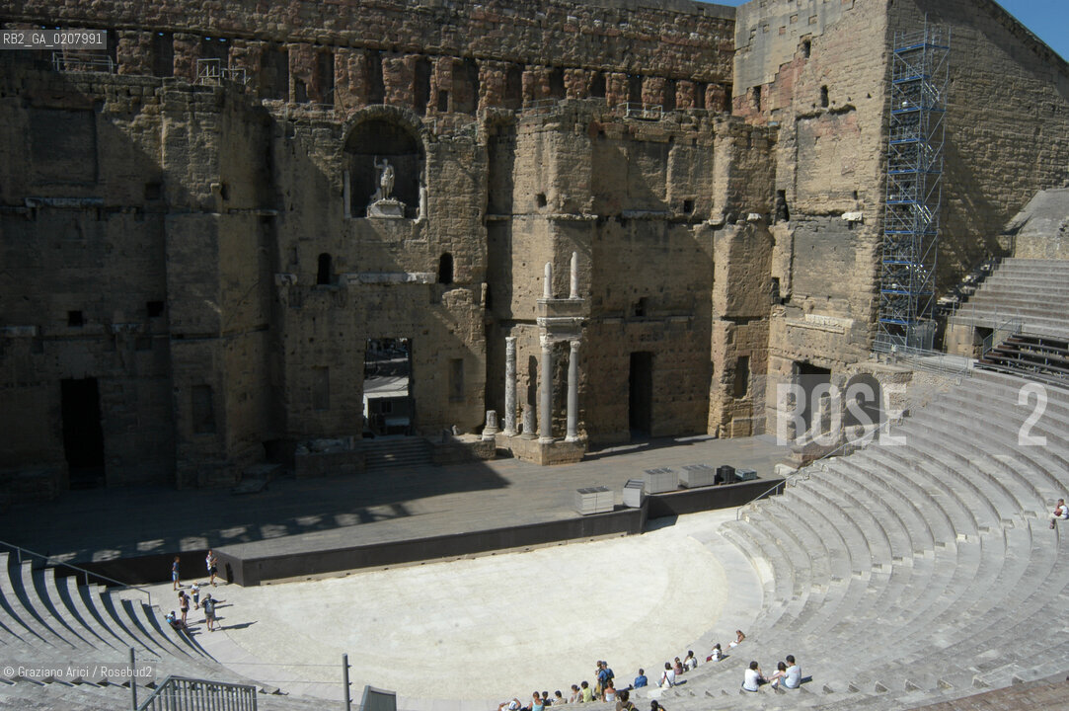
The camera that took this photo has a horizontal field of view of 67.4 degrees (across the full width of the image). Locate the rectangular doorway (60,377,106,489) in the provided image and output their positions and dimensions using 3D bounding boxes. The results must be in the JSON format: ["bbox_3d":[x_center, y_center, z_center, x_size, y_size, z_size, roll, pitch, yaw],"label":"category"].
[{"bbox_3d":[-28.278,4.908,50.159,2.069,6.853,0.788,-3,8,-23],"label":"rectangular doorway"}]

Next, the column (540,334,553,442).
[{"bbox_3d":[0.837,2.357,56.624,1.005,7.827,1.005,0,8,0],"label":"column"}]

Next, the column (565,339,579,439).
[{"bbox_3d":[2.718,2.538,57.282,1.005,7.314,1.005,0,8,0],"label":"column"}]

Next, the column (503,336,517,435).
[{"bbox_3d":[-1.773,2.274,58.742,0.965,7.343,0.965,0,8,0],"label":"column"}]

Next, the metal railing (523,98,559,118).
[{"bbox_3d":[0.461,-17.809,57.577,2.955,1.133,0.197,4,8,26],"label":"metal railing"}]

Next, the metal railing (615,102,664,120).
[{"bbox_3d":[8.107,-18.472,61.196,3.000,1.130,1.500,-2,8,-22],"label":"metal railing"}]

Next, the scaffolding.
[{"bbox_3d":[25.149,-10.984,53.021,2.150,20.900,2.400,-2,8,-22],"label":"scaffolding"}]

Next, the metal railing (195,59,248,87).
[{"bbox_3d":[-19.433,-17.502,49.746,3.152,1.625,0.492,1,8,4],"label":"metal railing"}]

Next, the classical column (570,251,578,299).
[{"bbox_3d":[2.685,-5.542,55.152,0.570,3.300,0.570,1,8,0],"label":"classical column"}]

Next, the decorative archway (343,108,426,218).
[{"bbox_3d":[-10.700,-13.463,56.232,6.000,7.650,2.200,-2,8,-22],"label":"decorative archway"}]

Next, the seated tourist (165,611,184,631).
[{"bbox_3d":[-15.324,11.272,34.069,0.800,0.880,0.550,-5,10,-36],"label":"seated tourist"}]

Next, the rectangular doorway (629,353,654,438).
[{"bbox_3d":[8.345,3.165,63.779,2.100,7.000,0.900,-2,8,-22],"label":"rectangular doorway"}]

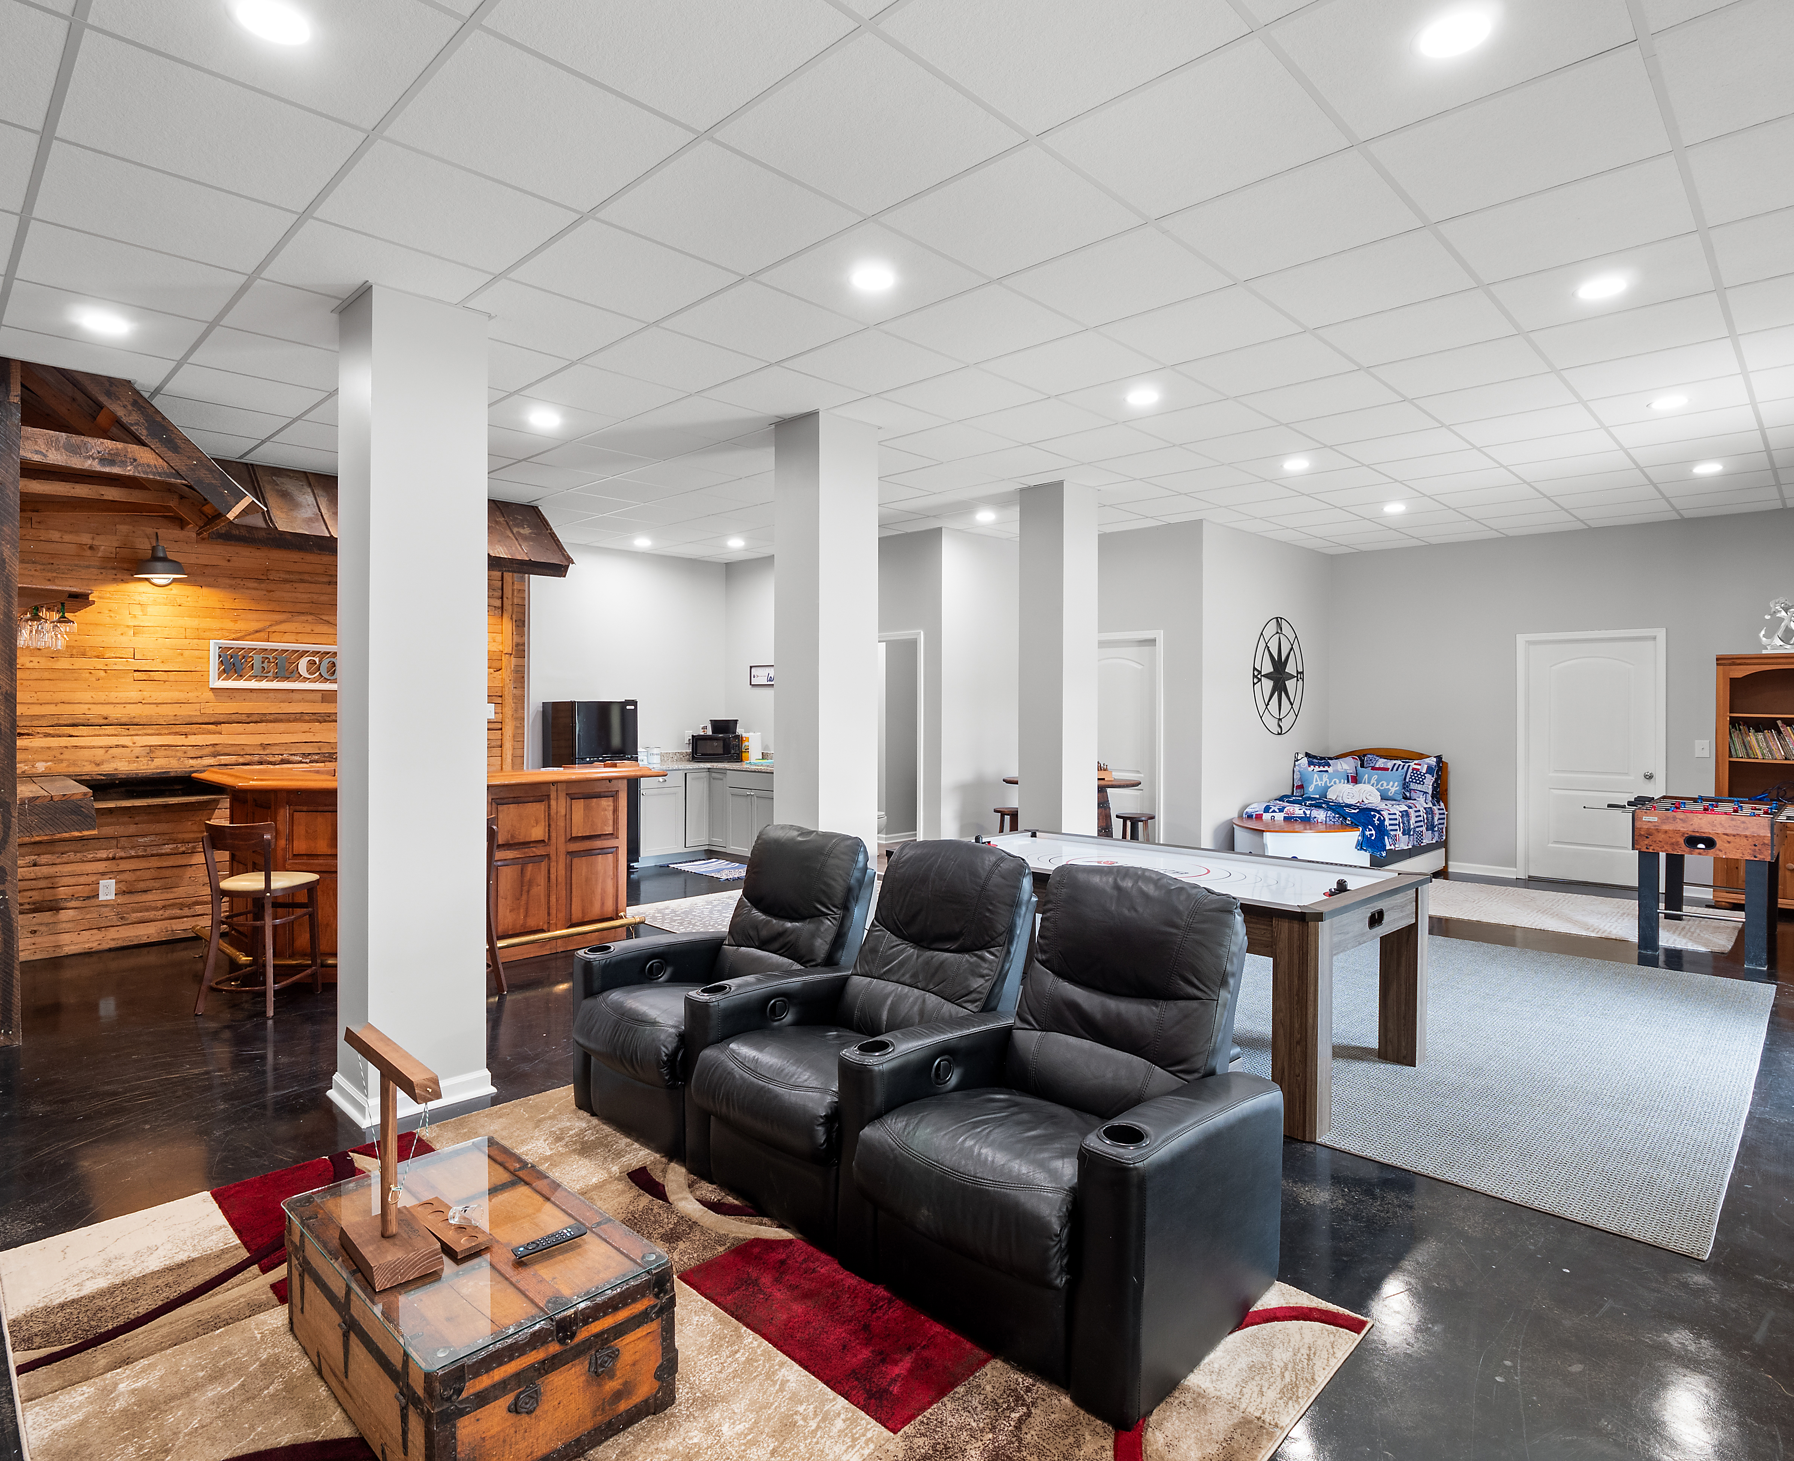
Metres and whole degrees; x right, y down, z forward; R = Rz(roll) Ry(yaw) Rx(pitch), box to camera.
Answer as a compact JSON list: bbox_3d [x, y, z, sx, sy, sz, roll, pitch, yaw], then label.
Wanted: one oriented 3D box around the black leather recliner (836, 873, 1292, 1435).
[{"bbox_3d":[0.478,0.957,2.518,0.904,1.056,0.901,1,2,44],"label":"black leather recliner"}]

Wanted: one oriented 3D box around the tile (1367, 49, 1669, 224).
[{"bbox_3d":[1.690,-1.596,2.440,0.594,0.025,0.592,1,2,44],"label":"tile"}]

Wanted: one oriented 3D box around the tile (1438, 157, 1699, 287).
[{"bbox_3d":[2.154,-1.638,2.893,0.605,0.030,0.605,1,1,44],"label":"tile"}]

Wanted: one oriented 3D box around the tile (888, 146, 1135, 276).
[{"bbox_3d":[0.365,-1.638,2.875,0.605,0.030,0.605,1,1,44],"label":"tile"}]

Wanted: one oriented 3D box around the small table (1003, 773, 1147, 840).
[{"bbox_3d":[1.458,0.878,7.466,1.070,0.927,1.070,1,1,44],"label":"small table"}]

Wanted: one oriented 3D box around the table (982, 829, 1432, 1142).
[{"bbox_3d":[1.094,0.989,4.089,2.031,0.796,1.106,1,2,43],"label":"table"}]

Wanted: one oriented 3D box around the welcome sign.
[{"bbox_3d":[-4.009,-0.437,6.110,1.043,0.306,0.039,-1,2,-41],"label":"welcome sign"}]

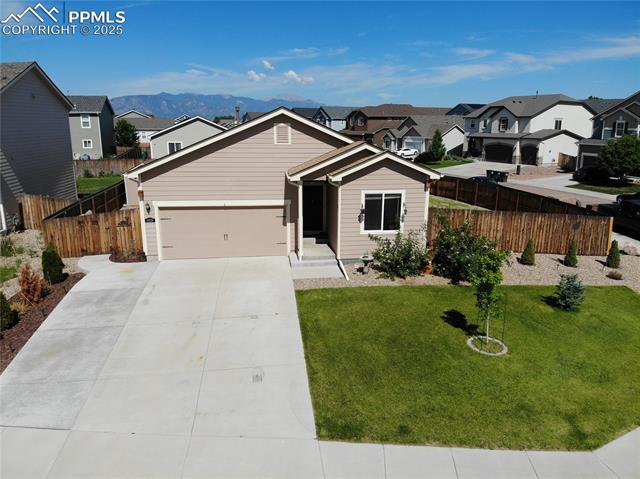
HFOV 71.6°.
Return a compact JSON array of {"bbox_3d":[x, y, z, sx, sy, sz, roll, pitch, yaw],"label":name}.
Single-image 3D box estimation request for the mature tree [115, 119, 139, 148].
[{"bbox_3d":[-29.231,-15.747,66.395,3.500,4.900,3.500,0,14,0],"label":"mature tree"}]

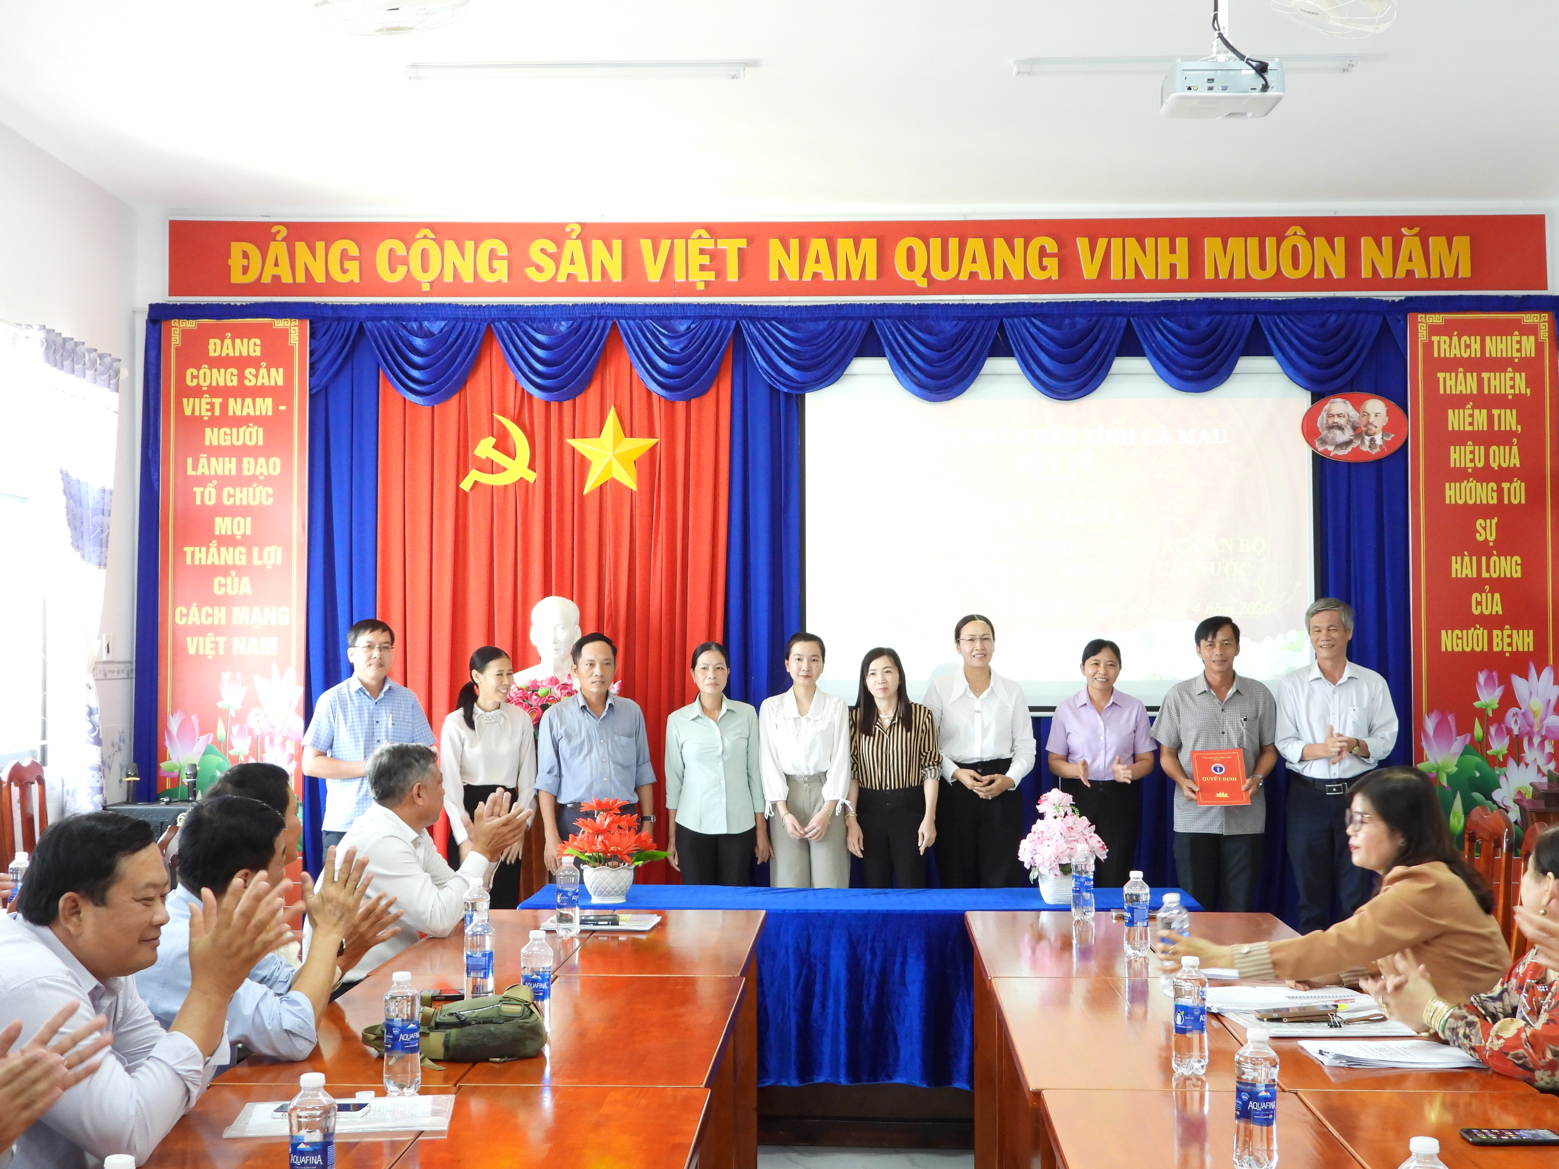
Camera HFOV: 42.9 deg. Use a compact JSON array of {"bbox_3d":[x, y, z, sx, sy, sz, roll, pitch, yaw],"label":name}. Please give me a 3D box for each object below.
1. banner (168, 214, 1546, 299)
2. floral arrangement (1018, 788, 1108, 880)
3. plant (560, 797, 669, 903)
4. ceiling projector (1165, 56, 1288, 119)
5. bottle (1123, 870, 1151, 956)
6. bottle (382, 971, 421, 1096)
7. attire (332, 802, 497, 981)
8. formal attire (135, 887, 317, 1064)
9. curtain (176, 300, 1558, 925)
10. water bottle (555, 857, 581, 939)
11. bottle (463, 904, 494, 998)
[{"bbox_3d":[0.347,-1.574,9.502,6.600,0.380,0.050,0,-2,1],"label":"banner"},{"bbox_3d":[0.888,0.802,6.215,0.280,0.325,0.270,0,-2,3],"label":"floral arrangement"},{"bbox_3d":[-0.519,0.833,6.215,0.335,0.335,0.310,0,-2,3],"label":"plant"},{"bbox_3d":[1.249,-1.399,5.607,0.310,0.100,0.250,0,-2,3],"label":"ceiling projector"},{"bbox_3d":[0.922,0.846,5.122,0.065,0.217,0.065,0,-2,3],"label":"bottle"},{"bbox_3d":[-0.664,0.786,3.483,0.065,0.211,0.065,0,-2,1],"label":"bottle"},{"bbox_3d":[-1.055,0.918,5.589,0.480,0.607,0.480,0,-2,-12],"label":"attire"},{"bbox_3d":[-1.135,0.890,4.010,0.440,0.552,0.480,1,-2,-19],"label":"formal attire"},{"bbox_3d":[0.326,0.213,9.373,6.740,3.120,0.220,0,-2,1],"label":"curtain"},{"bbox_3d":[-0.560,0.828,5.243,0.065,0.211,0.065,0,-2,1],"label":"water bottle"},{"bbox_3d":[-0.663,0.820,4.370,0.065,0.217,0.065,0,-2,3],"label":"bottle"}]

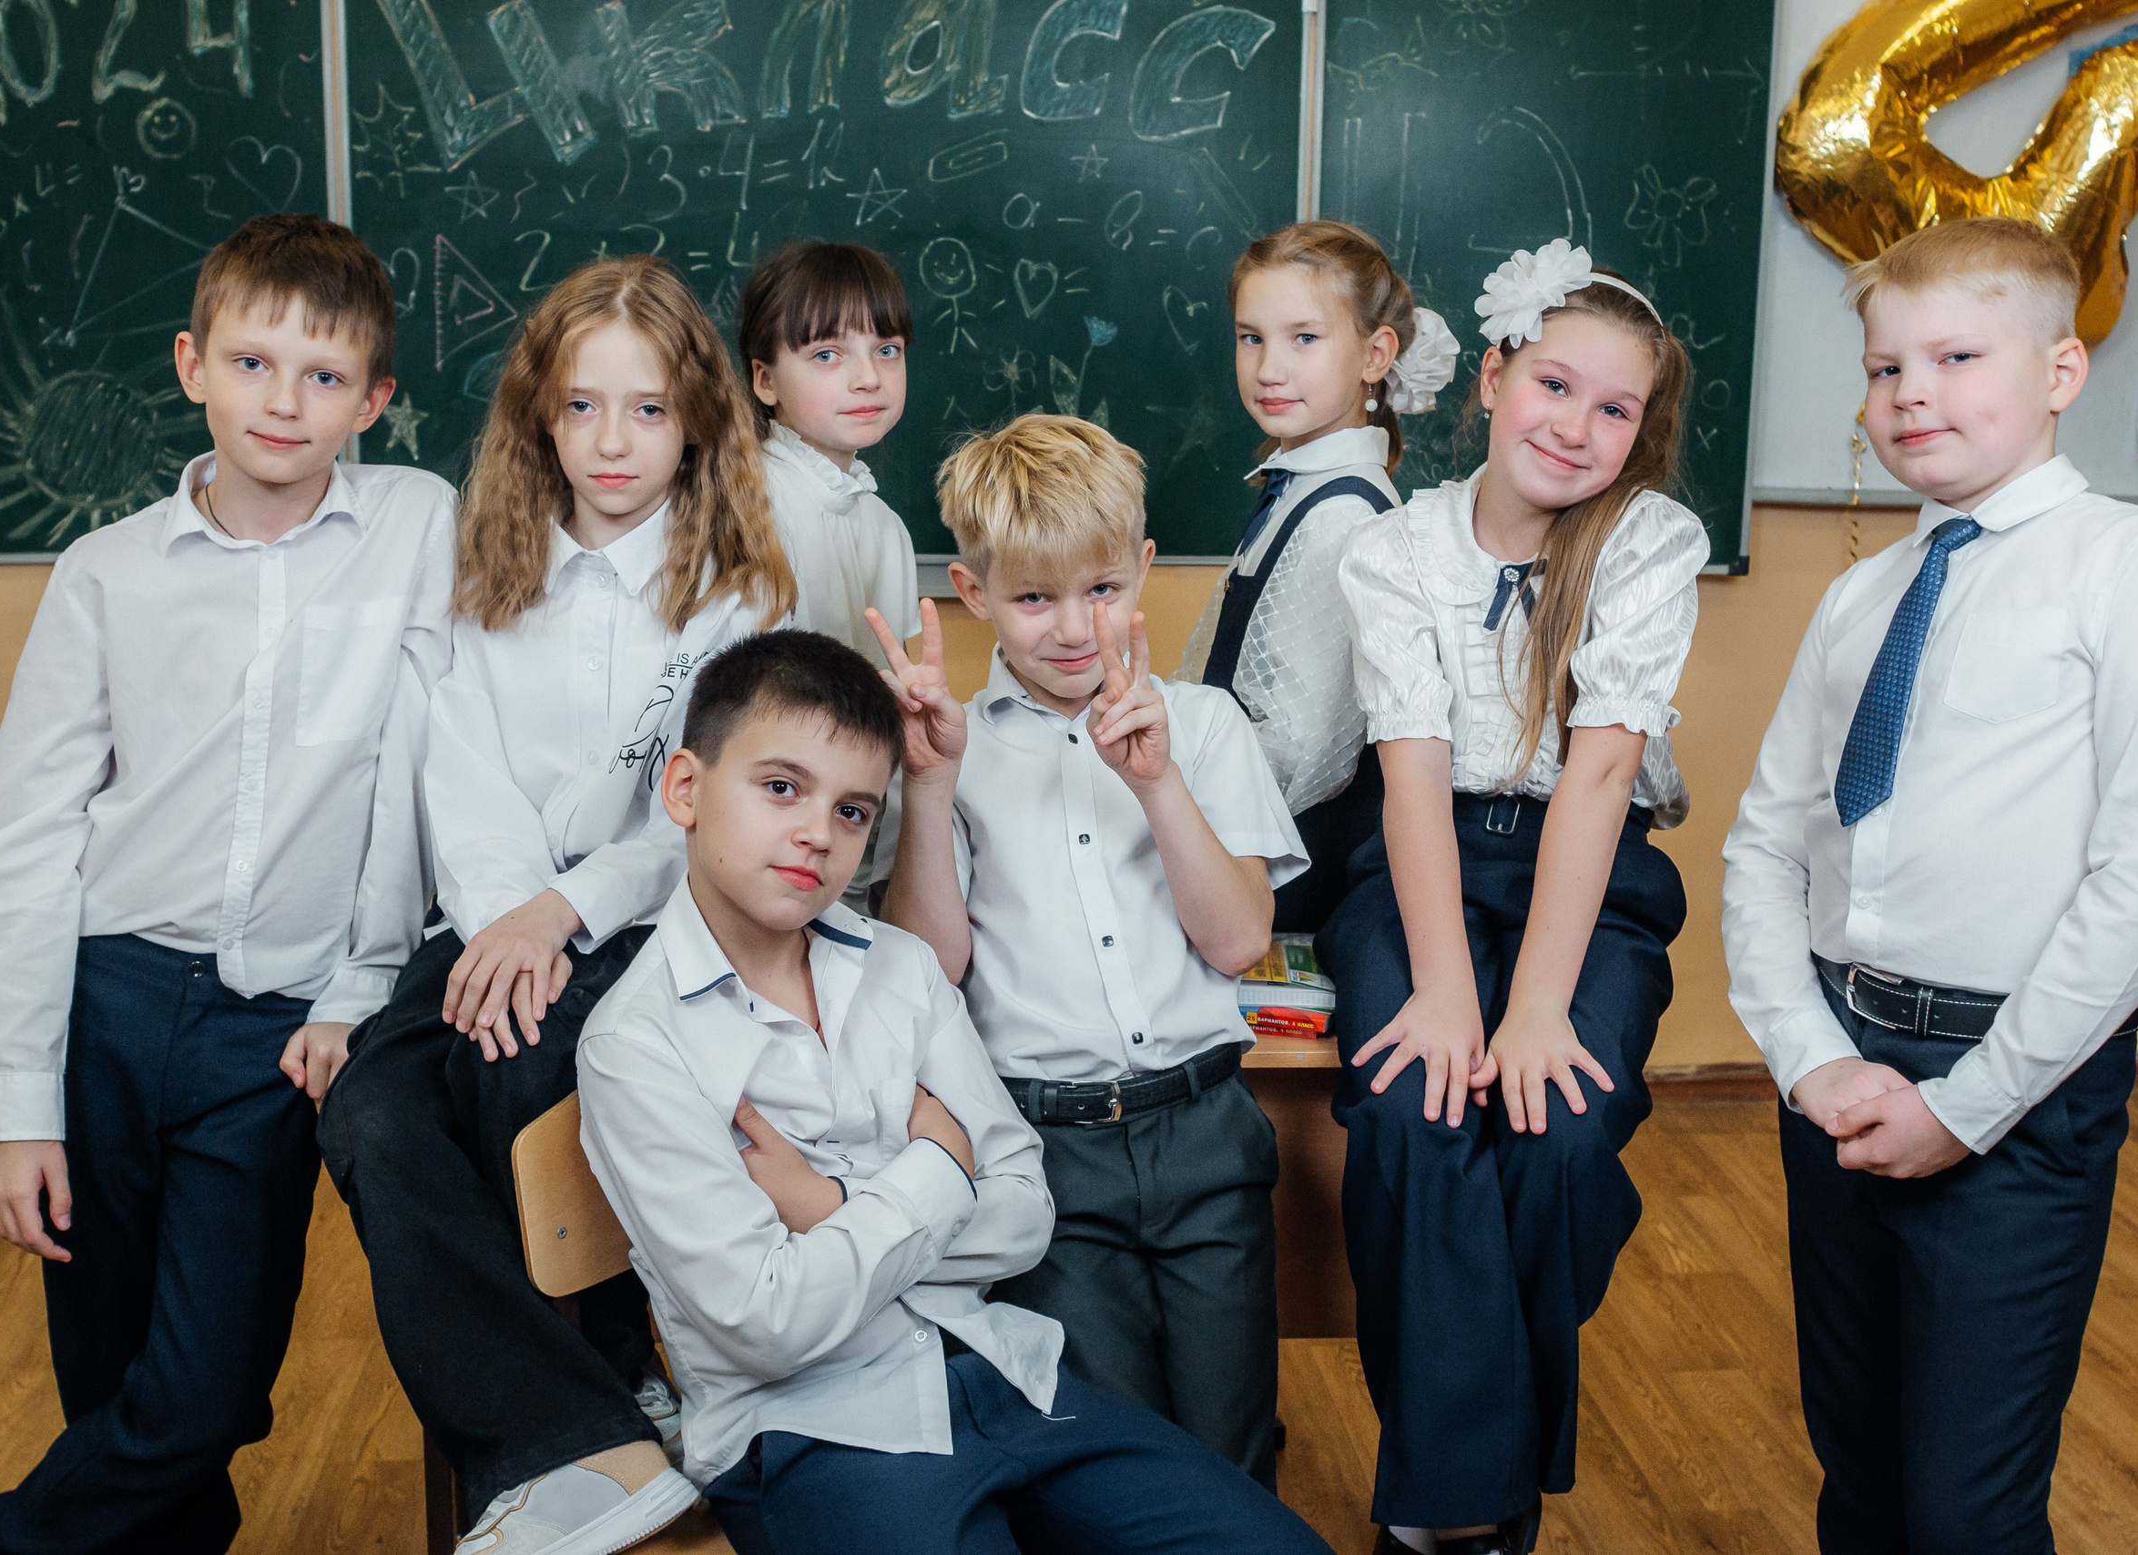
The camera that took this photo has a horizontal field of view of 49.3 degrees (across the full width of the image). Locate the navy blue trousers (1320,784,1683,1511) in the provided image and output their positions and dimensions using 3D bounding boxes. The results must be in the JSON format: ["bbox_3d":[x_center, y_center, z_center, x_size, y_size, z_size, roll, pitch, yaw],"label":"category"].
[{"bbox_3d":[0.367,0.330,2.059,0.330,0.580,0.490,2,9,13],"label":"navy blue trousers"}]

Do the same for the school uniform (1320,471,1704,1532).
[{"bbox_3d":[0.376,0.180,2.047,0.340,0.880,0.500,2,9,13],"label":"school uniform"}]

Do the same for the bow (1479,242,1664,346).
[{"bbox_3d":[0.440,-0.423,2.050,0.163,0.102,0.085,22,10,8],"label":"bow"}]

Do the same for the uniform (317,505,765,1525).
[{"bbox_3d":[-0.404,0.165,1.965,0.355,0.800,0.520,1,8,2],"label":"uniform"}]

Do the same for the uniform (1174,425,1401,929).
[{"bbox_3d":[0.227,-0.049,2.327,0.260,0.600,0.300,-6,10,-38],"label":"uniform"}]

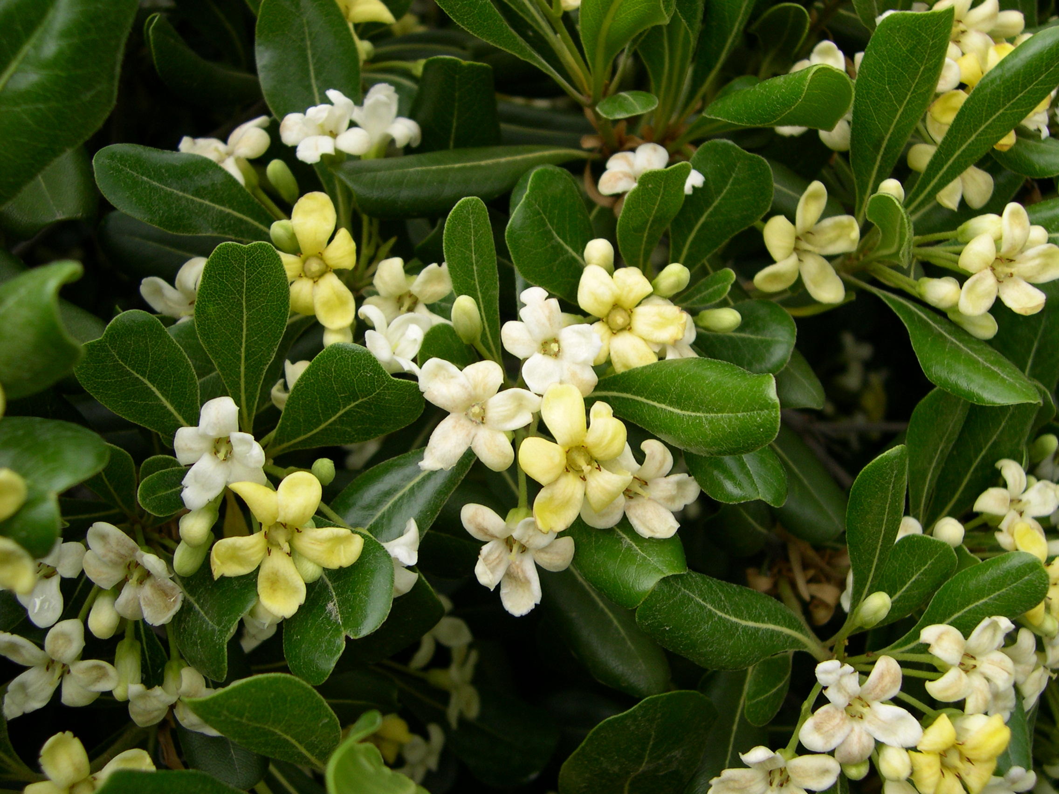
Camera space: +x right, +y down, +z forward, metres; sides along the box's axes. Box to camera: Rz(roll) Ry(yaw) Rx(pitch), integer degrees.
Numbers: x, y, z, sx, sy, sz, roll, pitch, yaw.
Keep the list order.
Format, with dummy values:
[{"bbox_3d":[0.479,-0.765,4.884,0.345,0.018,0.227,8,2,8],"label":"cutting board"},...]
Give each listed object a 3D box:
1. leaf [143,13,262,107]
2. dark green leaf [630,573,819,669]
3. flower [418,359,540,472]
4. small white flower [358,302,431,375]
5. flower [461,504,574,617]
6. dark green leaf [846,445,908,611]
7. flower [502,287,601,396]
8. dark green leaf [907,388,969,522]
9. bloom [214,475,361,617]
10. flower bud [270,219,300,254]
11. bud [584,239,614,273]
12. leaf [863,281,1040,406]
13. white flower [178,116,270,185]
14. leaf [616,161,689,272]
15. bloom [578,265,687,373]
[{"bbox_3d":[-0.098,-0.104,0.365,0.051,0.012,0.025,16,51,-2],"label":"leaf"},{"bbox_3d":[0.057,0.063,0.328,0.056,0.009,0.025,20,69,-11],"label":"dark green leaf"},{"bbox_3d":[-0.012,0.004,0.264,0.027,0.026,0.012,0,0,-2],"label":"flower"},{"bbox_3d":[-0.034,-0.014,0.290,0.018,0.015,0.017,0,63,-10],"label":"small white flower"},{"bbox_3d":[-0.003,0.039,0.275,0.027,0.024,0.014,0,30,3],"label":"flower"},{"bbox_3d":[0.082,0.032,0.276,0.016,0.042,0.008,20,9,14],"label":"dark green leaf"},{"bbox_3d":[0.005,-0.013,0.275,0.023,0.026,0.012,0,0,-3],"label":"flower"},{"bbox_3d":[0.111,0.015,0.315,0.019,0.038,0.009,11,7,20],"label":"dark green leaf"},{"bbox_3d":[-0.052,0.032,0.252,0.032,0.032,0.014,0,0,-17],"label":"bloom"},{"bbox_3d":[-0.068,-0.045,0.325,0.009,0.011,0.009,0,67,36],"label":"flower bud"},{"bbox_3d":[0.017,-0.034,0.286,0.007,0.010,0.007,-8,32,5],"label":"bud"},{"bbox_3d":[0.117,-0.016,0.327,0.057,0.025,0.010,38,3,17],"label":"leaf"},{"bbox_3d":[-0.084,-0.067,0.320,0.023,0.014,0.018,0,53,30],"label":"white flower"},{"bbox_3d":[0.030,-0.043,0.280,0.014,0.028,0.008,18,8,7],"label":"leaf"},{"bbox_3d":[0.024,-0.018,0.275,0.026,0.026,0.015,0,5,-3],"label":"bloom"}]

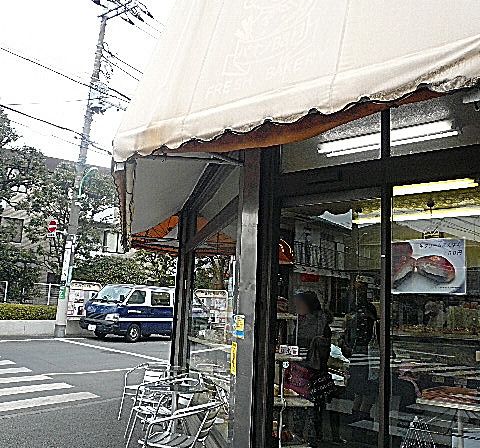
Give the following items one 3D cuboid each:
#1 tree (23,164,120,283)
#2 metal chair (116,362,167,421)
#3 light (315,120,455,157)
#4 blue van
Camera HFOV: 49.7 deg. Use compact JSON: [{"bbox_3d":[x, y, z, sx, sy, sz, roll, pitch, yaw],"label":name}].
[{"bbox_3d":[-7.703,0.693,22.606,4.100,6.970,4.000,6,-9,-17],"label":"tree"},{"bbox_3d":[-1.108,2.055,6.410,0.510,0.710,0.580,-2,-10,26],"label":"metal chair"},{"bbox_3d":[1.243,-0.725,4.543,1.250,0.100,0.220,-4,-12,39],"label":"light"},{"bbox_3d":[-3.701,3.404,19.776,1.690,1.950,4.500,-3,-11,32],"label":"blue van"}]

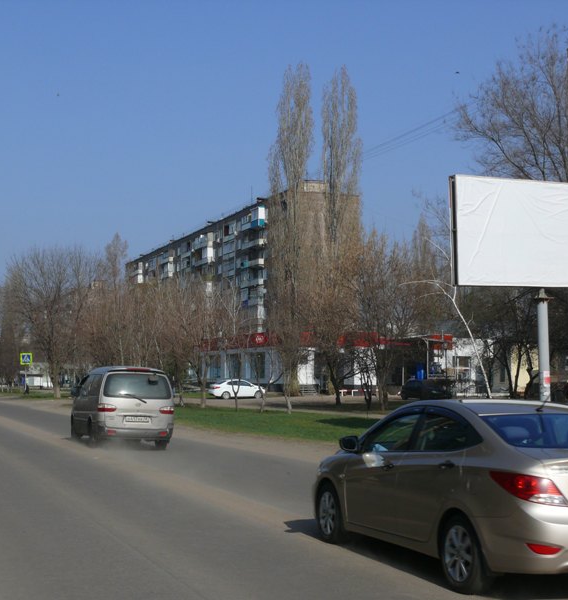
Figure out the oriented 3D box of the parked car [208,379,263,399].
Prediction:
[{"bbox_3d":[-3.528,6.688,79.800,4.370,1.470,1.700,1,-4,-19],"label":"parked car"}]

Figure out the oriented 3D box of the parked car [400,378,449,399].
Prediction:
[{"bbox_3d":[10.044,6.398,76.000,1.750,1.520,4.200,2,-5,-25],"label":"parked car"}]

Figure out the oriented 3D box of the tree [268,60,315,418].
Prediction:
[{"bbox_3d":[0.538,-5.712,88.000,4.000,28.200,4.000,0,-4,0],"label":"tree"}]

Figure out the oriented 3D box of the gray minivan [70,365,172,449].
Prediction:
[{"bbox_3d":[-4.070,2.624,25.903,1.820,1.930,4.850,1,-5,-20],"label":"gray minivan"}]

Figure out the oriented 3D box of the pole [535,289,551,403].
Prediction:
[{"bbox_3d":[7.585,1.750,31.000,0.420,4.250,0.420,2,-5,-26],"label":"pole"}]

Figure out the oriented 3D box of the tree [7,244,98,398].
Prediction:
[{"bbox_3d":[-18.074,1.757,83.000,6.800,12.000,6.800,1,-5,-20],"label":"tree"}]

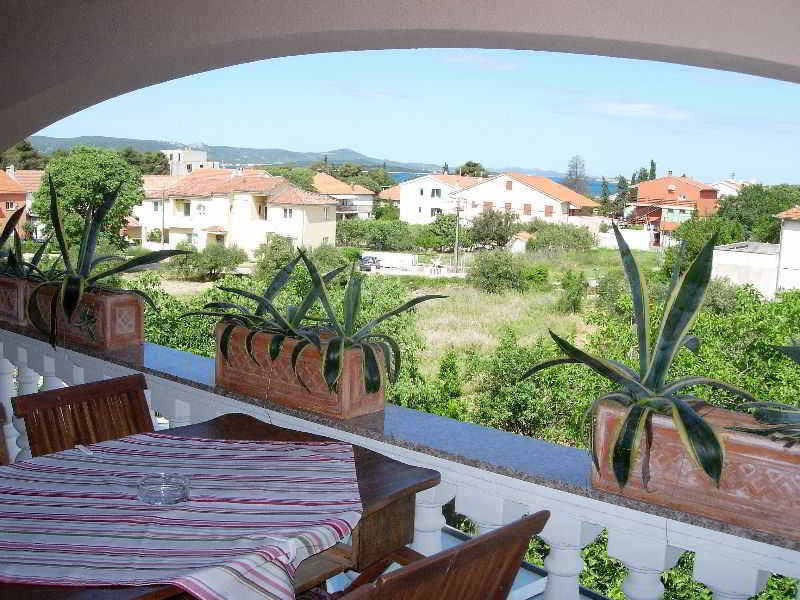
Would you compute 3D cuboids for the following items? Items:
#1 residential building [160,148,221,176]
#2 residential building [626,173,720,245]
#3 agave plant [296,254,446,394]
[{"bbox_3d":[-57.218,-35.023,242.082,10.000,12.500,14.000,7,10,32],"label":"residential building"},{"bbox_3d":[39.665,-12.681,127.320,12.000,9.400,10.500,4,9,20],"label":"residential building"},{"bbox_3d":[-0.087,0.075,2.680,0.440,0.385,0.420,1,8,-3],"label":"agave plant"}]

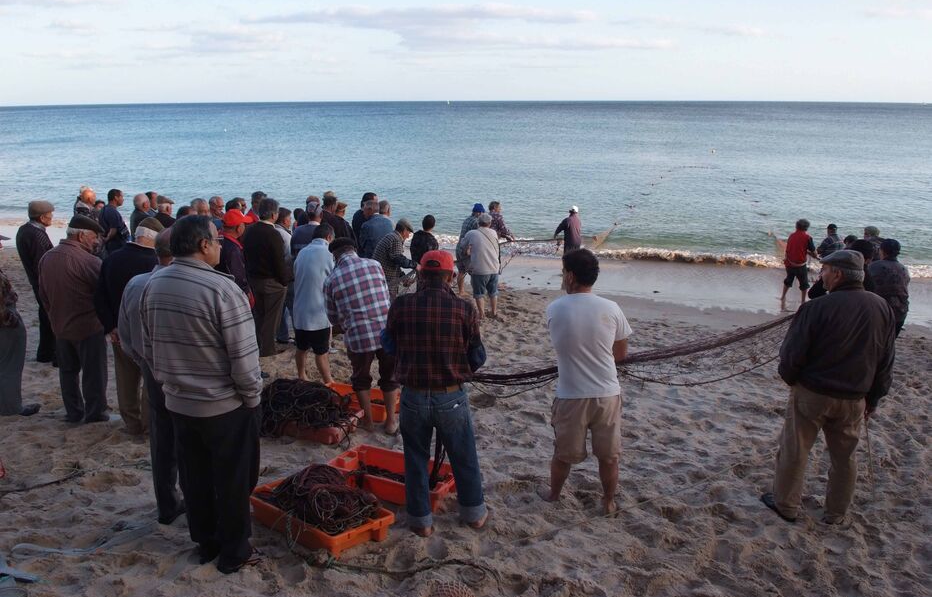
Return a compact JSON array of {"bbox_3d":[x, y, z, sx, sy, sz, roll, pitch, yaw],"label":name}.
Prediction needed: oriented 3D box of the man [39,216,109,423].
[{"bbox_3d":[-3.027,0.181,5.278,0.540,1.680,0.400,0,16,2],"label":"man"}]

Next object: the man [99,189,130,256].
[{"bbox_3d":[-5.064,-0.696,9.694,0.500,1.740,0.340,10,19,31],"label":"man"}]

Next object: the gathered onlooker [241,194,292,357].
[{"bbox_3d":[-2.131,-0.217,7.224,0.550,1.730,0.400,6,17,21],"label":"gathered onlooker"}]

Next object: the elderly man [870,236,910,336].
[{"bbox_3d":[5.182,0.082,8.254,0.520,1.660,0.420,-3,17,-10],"label":"elderly man"}]

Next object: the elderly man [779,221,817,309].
[{"bbox_3d":[6.234,-0.636,12.615,0.580,1.700,0.480,8,18,24],"label":"elderly man"}]

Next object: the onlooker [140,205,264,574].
[{"bbox_3d":[-1.220,0.475,3.126,0.530,1.730,0.370,9,18,29],"label":"onlooker"}]

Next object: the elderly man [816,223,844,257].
[{"bbox_3d":[7.874,-0.817,14.661,0.580,1.650,0.480,-8,18,-26],"label":"elderly man"}]

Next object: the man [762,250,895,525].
[{"bbox_3d":[2.233,0.547,4.139,0.640,1.720,0.470,-2,16,-8],"label":"man"}]

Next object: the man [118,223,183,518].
[{"bbox_3d":[-1.636,0.457,3.639,0.420,1.700,0.550,-15,22,-41],"label":"man"}]

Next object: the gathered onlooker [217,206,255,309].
[{"bbox_3d":[-2.264,-0.030,6.602,0.520,1.700,0.400,11,20,33],"label":"gathered onlooker"}]

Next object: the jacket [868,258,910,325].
[{"bbox_3d":[5.006,-0.150,8.073,0.570,0.700,0.380,1,16,3],"label":"jacket"}]

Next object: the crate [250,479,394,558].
[{"bbox_3d":[-0.850,1.260,3.885,0.799,0.140,0.398,7,5,39],"label":"crate"}]

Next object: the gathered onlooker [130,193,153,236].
[{"bbox_3d":[-3.937,-0.433,8.239,0.500,1.700,0.360,13,20,36],"label":"gathered onlooker"}]

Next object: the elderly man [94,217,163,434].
[{"bbox_3d":[-2.538,0.230,5.151,0.540,1.691,0.380,3,17,12],"label":"elderly man"}]

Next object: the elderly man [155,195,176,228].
[{"bbox_3d":[-4.159,-0.571,9.312,0.520,1.690,0.340,12,20,36],"label":"elderly man"}]

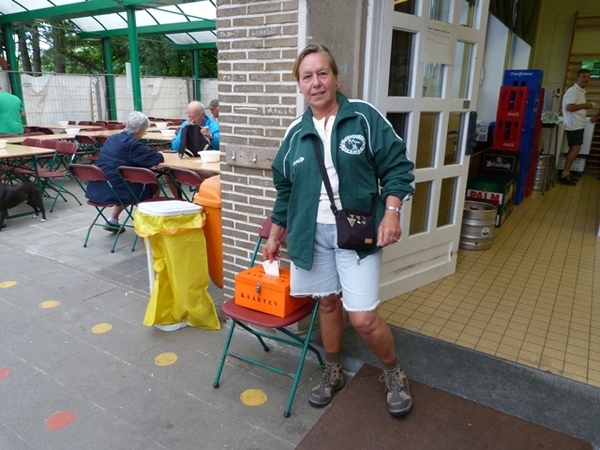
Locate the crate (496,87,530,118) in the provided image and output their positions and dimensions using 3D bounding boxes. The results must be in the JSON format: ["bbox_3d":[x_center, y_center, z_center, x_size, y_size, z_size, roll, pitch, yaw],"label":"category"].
[{"bbox_3d":[2.356,-1.346,4.777,0.275,0.330,0.360,10,18,27],"label":"crate"}]

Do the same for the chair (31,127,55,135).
[{"bbox_3d":[-5.559,-1.776,9.589,0.460,0.790,0.500,11,18,31],"label":"chair"}]

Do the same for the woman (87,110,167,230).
[{"bbox_3d":[-1.746,-0.484,4.387,0.570,1.280,0.820,10,18,28],"label":"woman"}]

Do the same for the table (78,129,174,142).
[{"bbox_3d":[-3.035,-1.308,8.229,2.200,0.750,1.000,11,18,31],"label":"table"}]

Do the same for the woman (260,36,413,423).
[{"bbox_3d":[0.184,0.043,2.057,0.670,1.610,0.460,4,16,11],"label":"woman"}]

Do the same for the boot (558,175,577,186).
[{"bbox_3d":[4.413,-0.745,7.160,0.110,0.130,0.280,-9,19,-32],"label":"boot"}]

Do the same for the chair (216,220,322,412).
[{"bbox_3d":[-0.121,0.424,2.188,0.450,0.790,0.500,10,18,27],"label":"chair"}]

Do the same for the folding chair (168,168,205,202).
[{"bbox_3d":[-0.915,-0.163,4.207,0.460,0.800,0.480,11,19,31],"label":"folding chair"}]

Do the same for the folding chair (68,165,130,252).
[{"bbox_3d":[-1.853,-0.198,4.260,0.460,0.800,0.480,8,17,22],"label":"folding chair"}]

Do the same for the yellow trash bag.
[{"bbox_3d":[-0.791,0.264,2.829,0.480,0.730,0.360,-3,17,-14],"label":"yellow trash bag"}]

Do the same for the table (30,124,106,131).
[{"bbox_3d":[-5.284,-1.852,9.835,1.650,0.740,0.780,8,18,23],"label":"table"}]

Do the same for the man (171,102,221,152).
[{"bbox_3d":[-1.328,-0.906,5.785,0.580,1.360,0.750,11,18,31],"label":"man"}]

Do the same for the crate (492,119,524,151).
[{"bbox_3d":[2.353,-1.030,4.865,0.275,0.330,0.360,10,18,27],"label":"crate"}]

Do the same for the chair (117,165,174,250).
[{"bbox_3d":[-1.372,-0.169,4.205,0.450,0.790,0.500,11,18,30],"label":"chair"}]

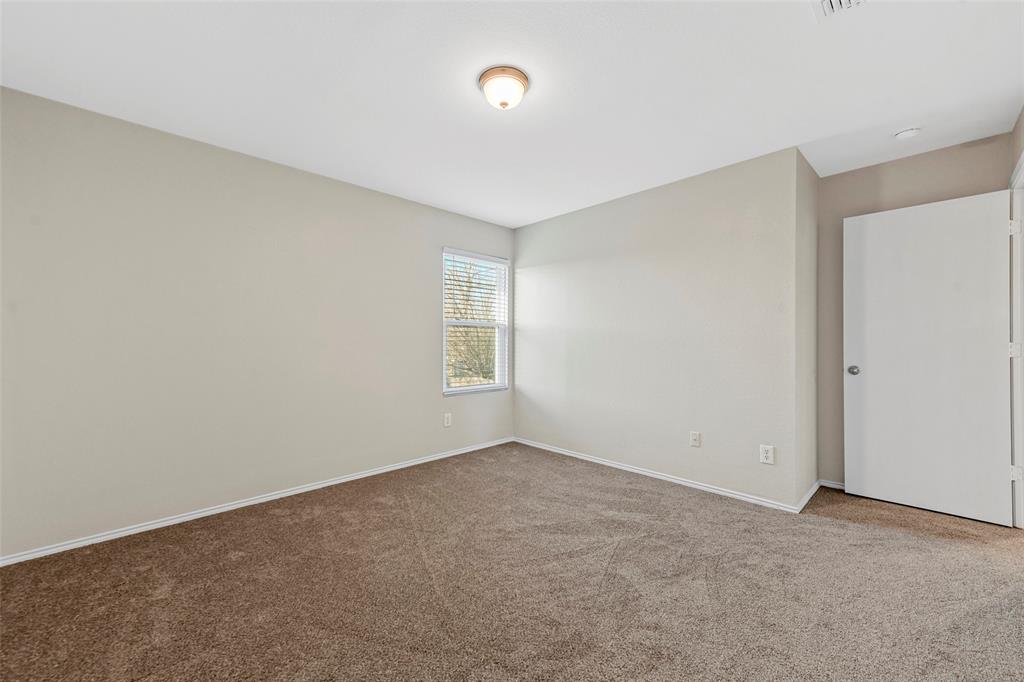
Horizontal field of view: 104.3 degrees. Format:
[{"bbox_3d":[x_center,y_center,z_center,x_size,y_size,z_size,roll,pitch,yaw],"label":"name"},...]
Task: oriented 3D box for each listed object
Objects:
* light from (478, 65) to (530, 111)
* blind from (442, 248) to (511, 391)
[{"bbox_3d":[-0.040,-1.221,1.986,0.247,0.128,0.247,0,0,0],"label":"light"},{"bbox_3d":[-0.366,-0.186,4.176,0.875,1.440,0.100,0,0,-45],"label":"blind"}]

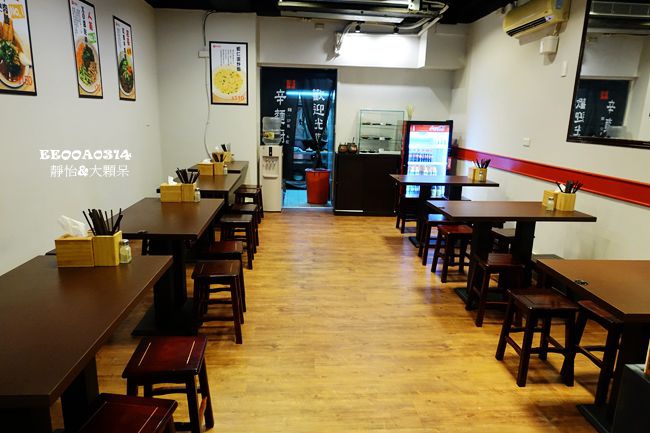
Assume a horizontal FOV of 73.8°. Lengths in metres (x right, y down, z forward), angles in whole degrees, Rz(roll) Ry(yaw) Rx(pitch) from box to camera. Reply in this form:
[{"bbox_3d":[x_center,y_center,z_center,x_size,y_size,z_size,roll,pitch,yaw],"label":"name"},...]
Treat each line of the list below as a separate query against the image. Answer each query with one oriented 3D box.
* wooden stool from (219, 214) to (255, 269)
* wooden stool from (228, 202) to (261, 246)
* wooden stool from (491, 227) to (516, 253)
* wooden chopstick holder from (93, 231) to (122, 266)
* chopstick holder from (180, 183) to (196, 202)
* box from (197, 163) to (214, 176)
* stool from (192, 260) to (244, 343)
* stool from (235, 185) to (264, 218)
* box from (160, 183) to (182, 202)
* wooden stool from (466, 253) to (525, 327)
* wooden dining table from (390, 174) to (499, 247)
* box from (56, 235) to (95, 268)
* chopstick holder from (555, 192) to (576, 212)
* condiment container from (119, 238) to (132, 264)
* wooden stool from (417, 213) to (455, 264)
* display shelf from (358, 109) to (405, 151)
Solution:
[{"bbox_3d":[-0.823,0.238,4.117,0.300,0.452,0.300,0,13,-4],"label":"wooden stool"},{"bbox_3d":[-0.869,0.130,4.643,0.320,0.450,0.320,1,13,-5],"label":"wooden stool"},{"bbox_3d":[1.692,0.361,3.945,0.315,0.450,0.310,1,13,-4],"label":"wooden stool"},{"bbox_3d":[-0.960,0.143,1.932,0.094,0.136,0.092,0,13,-4],"label":"wooden chopstick holder"},{"bbox_3d":[-1.058,-0.194,3.381,0.095,0.135,0.105,1,13,-4],"label":"chopstick holder"},{"bbox_3d":[-1.318,-0.532,4.843,0.155,0.122,0.150,1,13,-4],"label":"box"},{"bbox_3d":[-0.686,0.550,2.845,0.320,0.450,0.320,1,13,-5],"label":"stool"},{"bbox_3d":[-1.008,-0.145,5.834,0.315,0.450,0.310,1,13,-4],"label":"stool"},{"bbox_3d":[-1.161,-0.180,3.325,0.152,0.123,0.130,0,13,-4],"label":"box"},{"bbox_3d":[1.206,0.518,3.118,0.300,0.452,0.300,0,13,-4],"label":"wooden stool"},{"bbox_3d":[1.293,-0.051,4.926,1.050,0.744,0.605,0,13,-4],"label":"wooden dining table"},{"bbox_3d":[-1.088,0.146,1.929,0.152,0.122,0.115,1,13,-5],"label":"box"},{"bbox_3d":[1.872,-0.119,3.388,0.122,0.135,0.100,-1,13,-10],"label":"chopstick holder"},{"bbox_3d":[-0.895,0.152,1.949,0.047,0.113,0.047,1,13,-5],"label":"condiment container"},{"bbox_3d":[1.148,0.236,4.424,0.315,0.450,0.310,1,13,-4],"label":"wooden stool"},{"bbox_3d":[0.783,-1.236,6.385,0.610,0.600,0.380,1,13,-5],"label":"display shelf"}]

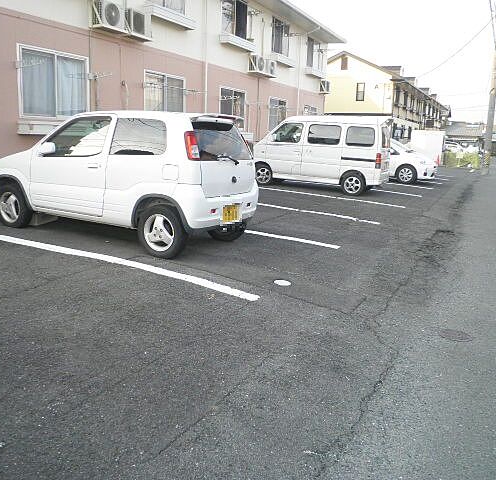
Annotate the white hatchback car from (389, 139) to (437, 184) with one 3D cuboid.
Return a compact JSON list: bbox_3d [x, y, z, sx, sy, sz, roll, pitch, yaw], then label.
[{"bbox_3d":[4.344,-2.839,16.445,4.200,1.490,1.710,10,15,25],"label":"white hatchback car"}]

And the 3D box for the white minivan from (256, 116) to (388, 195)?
[{"bbox_3d":[1.886,-2.306,12.692,3.395,1.880,1.475,9,14,23],"label":"white minivan"}]

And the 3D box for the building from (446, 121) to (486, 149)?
[{"bbox_3d":[28.292,-13.740,64.000,7.500,4.100,6.500,10,15,26],"label":"building"}]

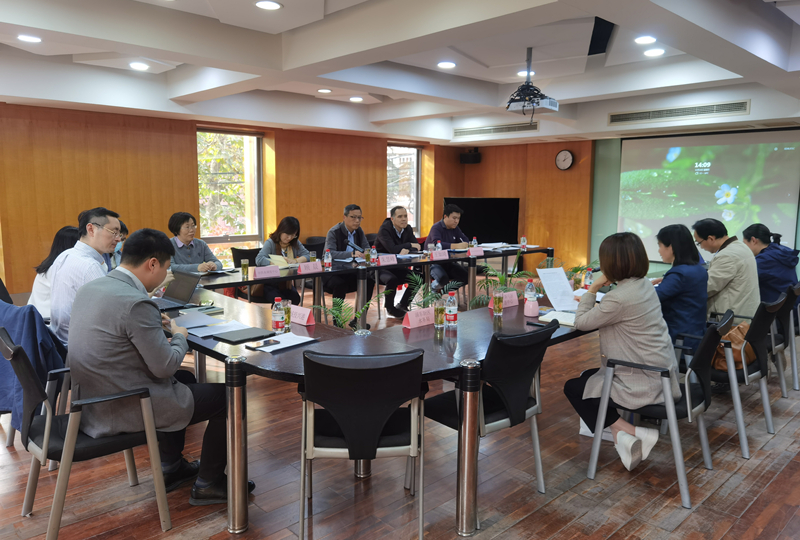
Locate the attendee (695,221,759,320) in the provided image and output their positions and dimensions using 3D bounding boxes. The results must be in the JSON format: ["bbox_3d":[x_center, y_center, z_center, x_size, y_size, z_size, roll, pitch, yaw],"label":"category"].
[{"bbox_3d":[2.352,0.260,4.386,0.540,1.300,0.740,-7,11,-43],"label":"attendee"}]

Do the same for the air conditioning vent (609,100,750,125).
[{"bbox_3d":[3.438,-1.958,7.257,0.050,0.157,1.731,-7,10,-42],"label":"air conditioning vent"}]

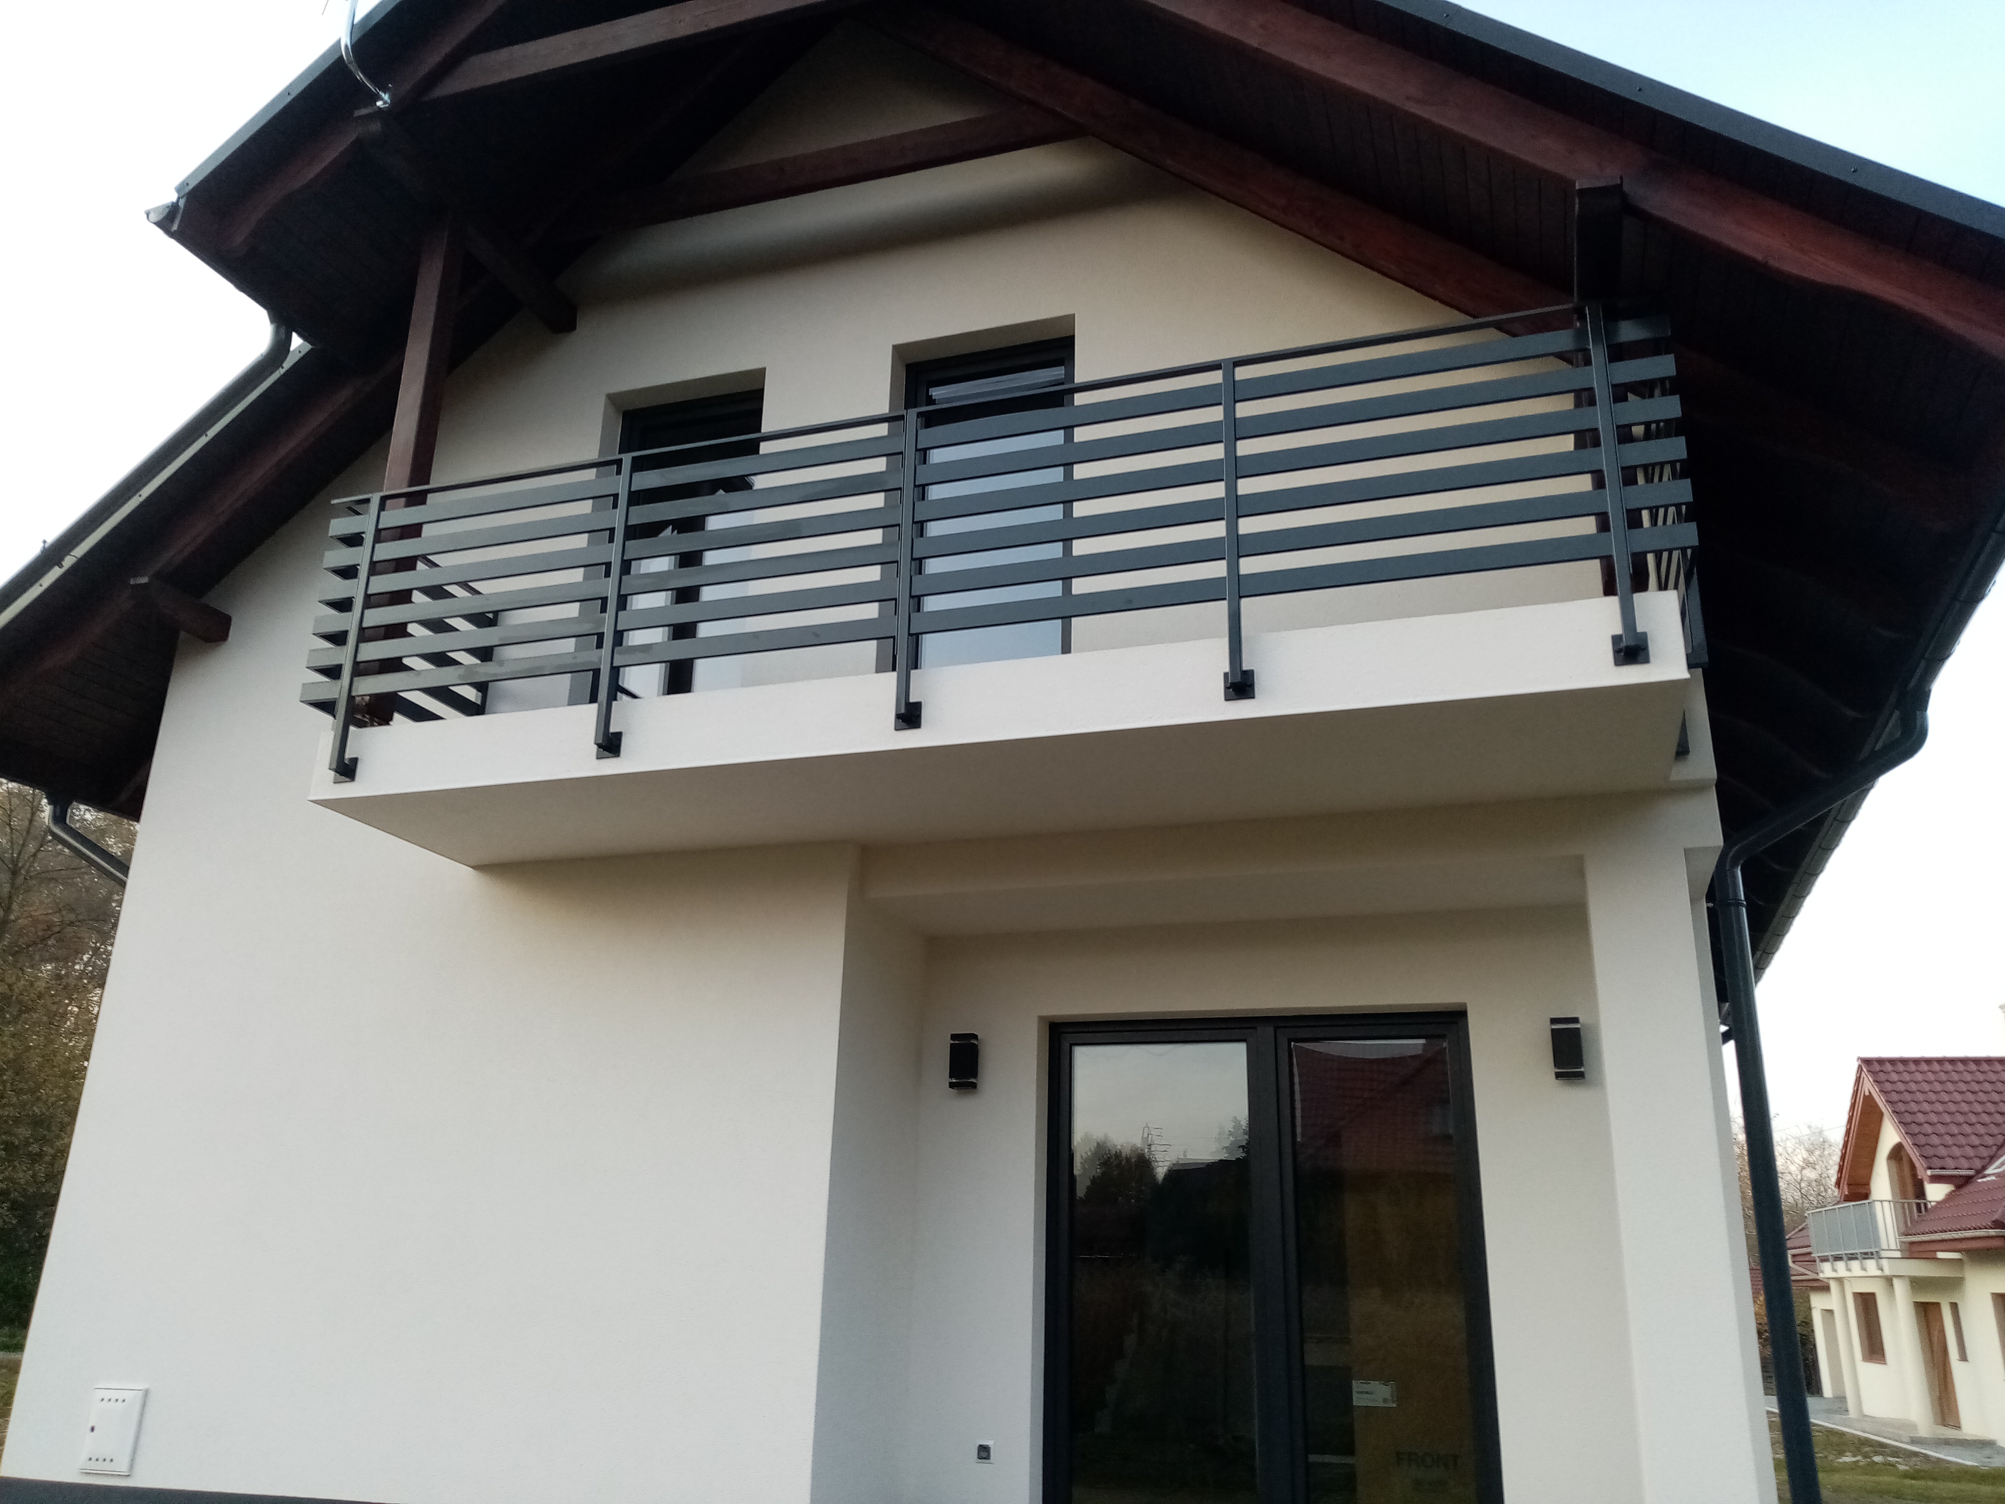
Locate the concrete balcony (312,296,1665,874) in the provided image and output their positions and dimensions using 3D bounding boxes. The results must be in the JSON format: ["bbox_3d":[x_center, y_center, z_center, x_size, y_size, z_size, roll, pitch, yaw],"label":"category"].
[{"bbox_3d":[-0.207,-0.489,6.168,5.456,1.358,1.255,-5,-19,18],"label":"concrete balcony"}]

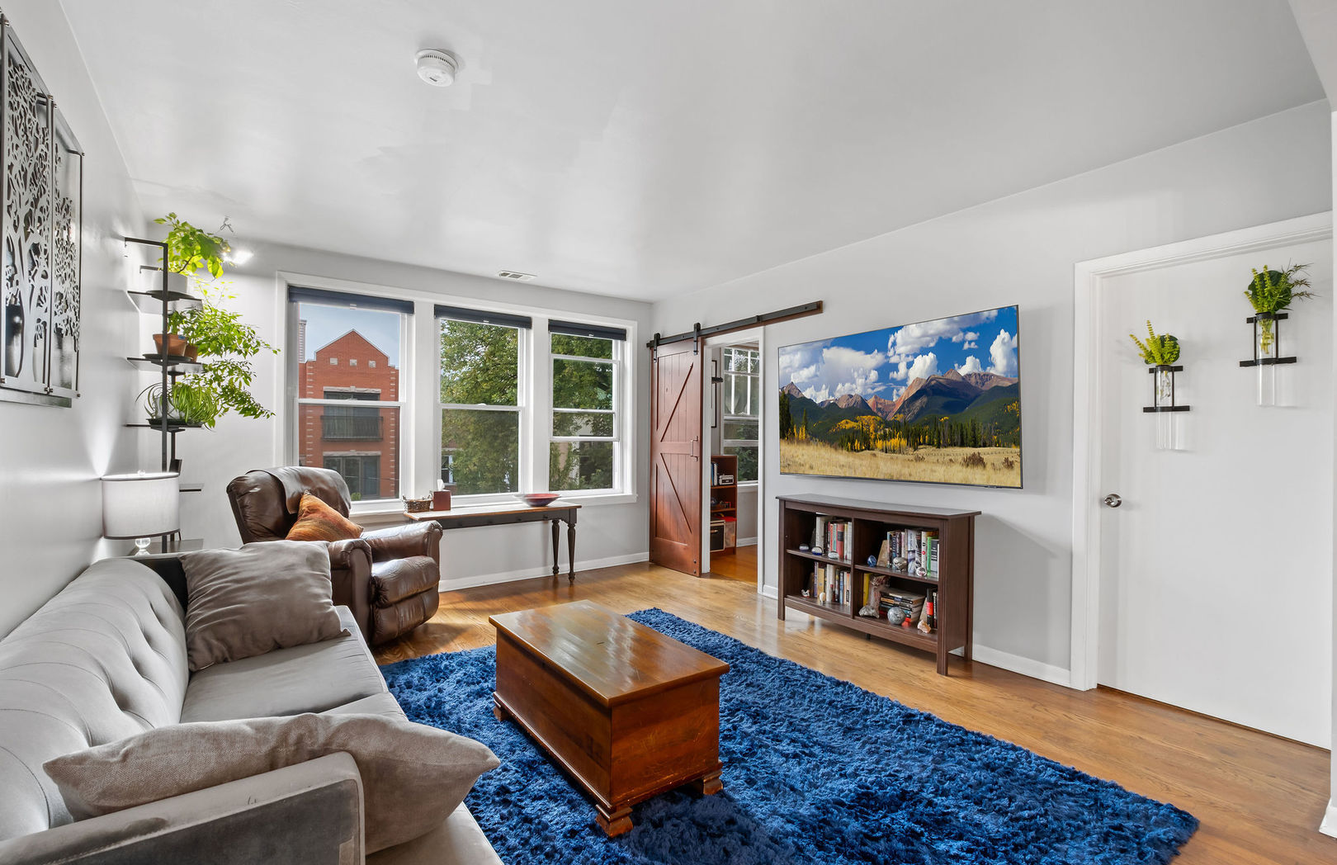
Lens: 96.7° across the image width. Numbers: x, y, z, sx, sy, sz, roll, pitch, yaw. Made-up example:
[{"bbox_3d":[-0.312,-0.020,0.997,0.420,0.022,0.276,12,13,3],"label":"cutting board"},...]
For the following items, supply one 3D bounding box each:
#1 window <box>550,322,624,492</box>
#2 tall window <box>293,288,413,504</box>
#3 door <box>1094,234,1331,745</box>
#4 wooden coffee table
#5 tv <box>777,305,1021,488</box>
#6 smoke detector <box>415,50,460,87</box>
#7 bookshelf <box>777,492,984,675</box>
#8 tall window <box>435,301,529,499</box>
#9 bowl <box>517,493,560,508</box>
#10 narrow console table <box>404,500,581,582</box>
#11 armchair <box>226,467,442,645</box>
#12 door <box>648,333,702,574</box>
[{"bbox_3d":[-0.756,-0.209,5.529,0.780,1.552,0.110,0,0,-37],"label":"window"},{"bbox_3d":[-2.308,-0.230,4.363,0.810,1.540,0.080,1,0,-36],"label":"tall window"},{"bbox_3d":[2.400,0.243,2.648,0.055,2.030,0.812,0,0,-37],"label":"door"},{"bbox_3d":[-0.289,1.036,2.368,0.487,0.427,1.030,0,0,-37],"label":"wooden coffee table"},{"bbox_3d":[1.353,-0.172,3.788,0.045,0.957,1.674,-1,0,-36],"label":"tv"},{"bbox_3d":[-0.811,-1.267,2.078,0.140,0.055,0.140,0,0,0],"label":"smoke detector"},{"bbox_3d":[1.215,0.856,3.651,0.330,0.830,1.210,0,0,-37],"label":"bookshelf"},{"bbox_3d":[-1.534,-0.220,4.949,0.774,1.553,0.110,0,0,-37],"label":"tall window"},{"bbox_3d":[-1.085,0.586,4.973,0.355,0.085,0.355,0,0,0],"label":"bowl"},{"bbox_3d":[-1.360,0.952,4.794,1.325,0.638,0.360,0,0,-37],"label":"narrow console table"},{"bbox_3d":[-1.998,0.737,3.677,0.890,1.030,0.870,0,0,10],"label":"armchair"},{"bbox_3d":[0.053,0.221,5.524,0.040,2.090,0.780,1,0,-36],"label":"door"}]

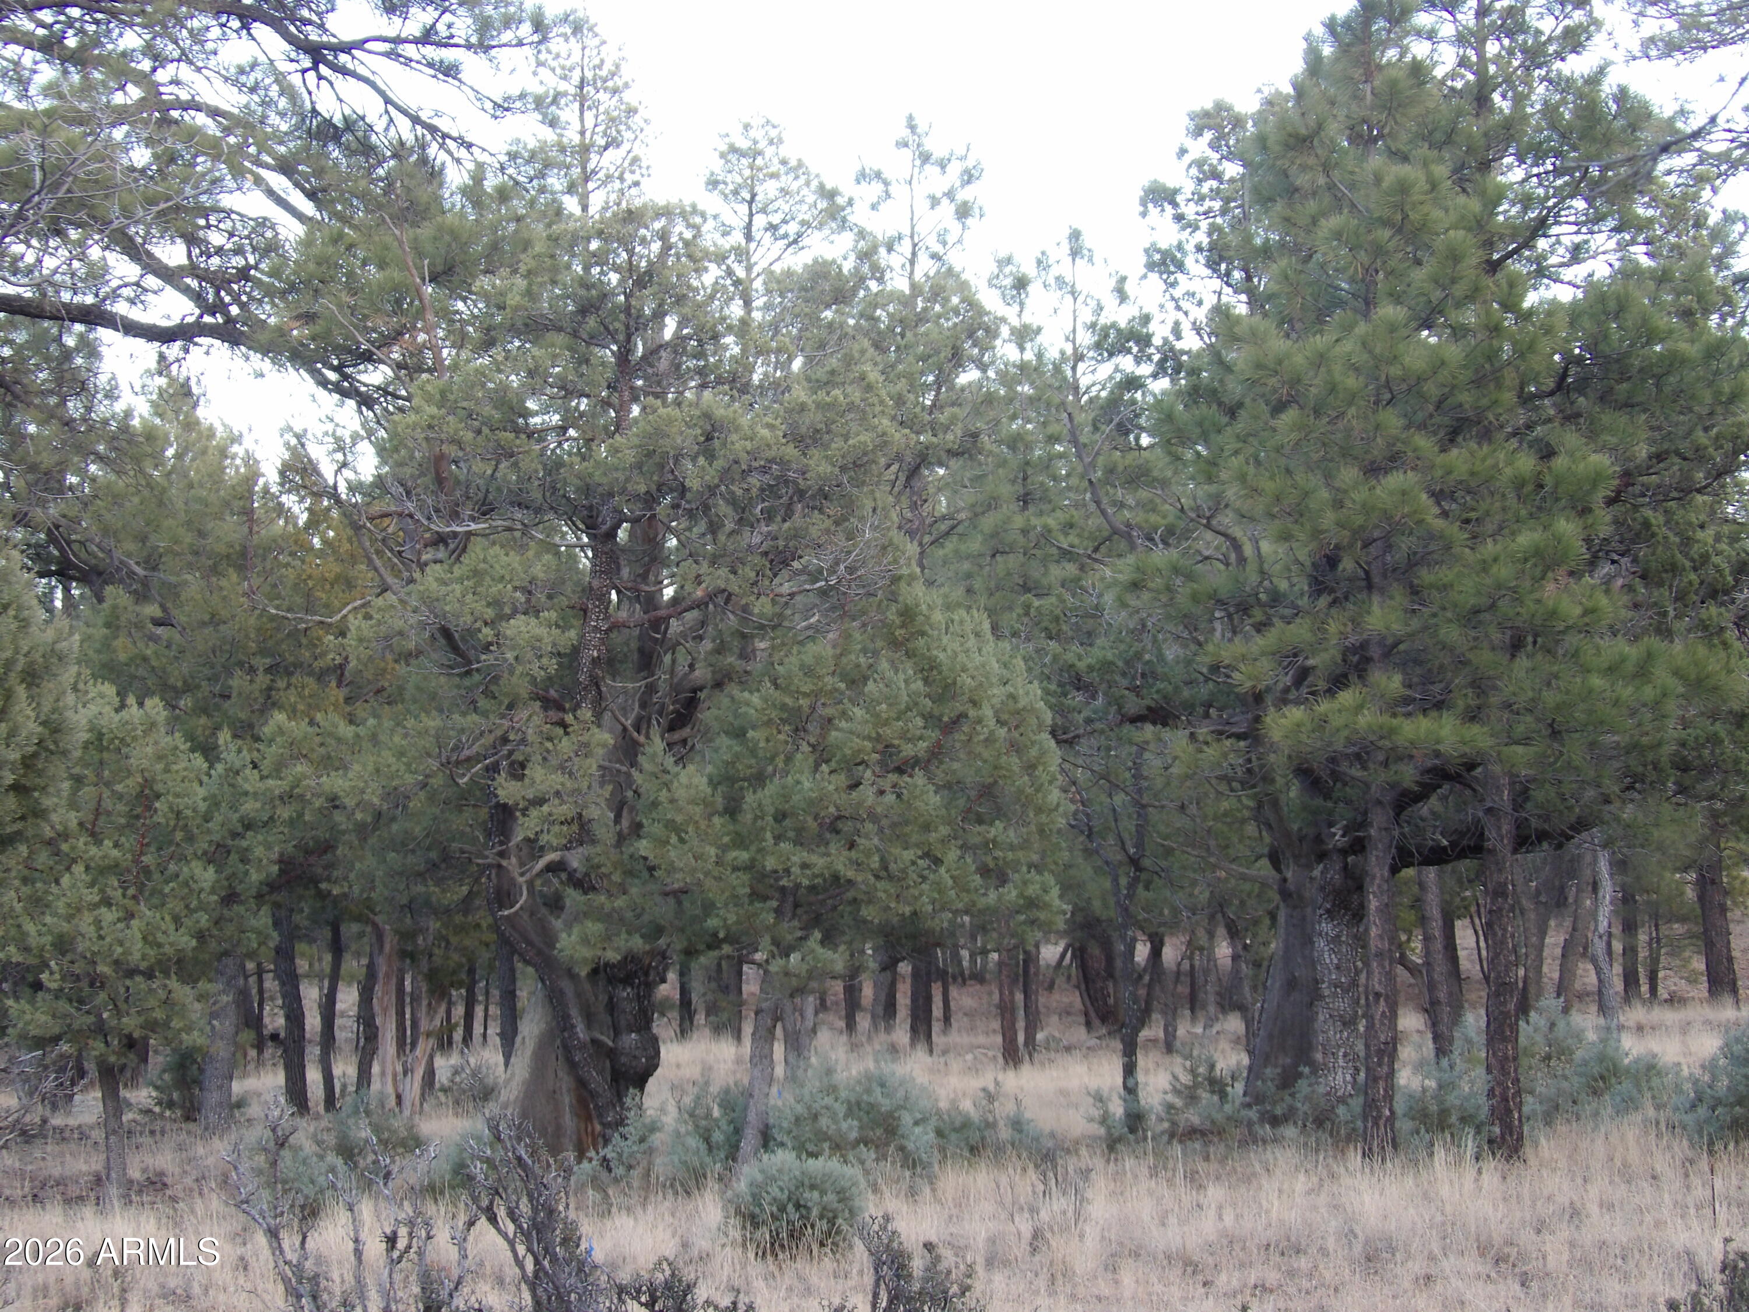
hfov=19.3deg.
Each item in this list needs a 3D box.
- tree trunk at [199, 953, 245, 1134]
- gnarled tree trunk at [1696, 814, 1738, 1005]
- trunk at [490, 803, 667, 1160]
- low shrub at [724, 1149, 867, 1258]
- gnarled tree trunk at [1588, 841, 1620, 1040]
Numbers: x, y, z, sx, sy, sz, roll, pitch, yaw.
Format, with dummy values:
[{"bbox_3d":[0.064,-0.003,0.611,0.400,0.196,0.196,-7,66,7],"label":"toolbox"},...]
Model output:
[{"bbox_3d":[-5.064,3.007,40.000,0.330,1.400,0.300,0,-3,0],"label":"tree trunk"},{"bbox_3d":[12.443,3.748,76.000,0.600,2.801,0.500,0,-3,0],"label":"gnarled tree trunk"},{"bbox_3d":[-2.076,2.267,36.000,1.200,2.520,1.050,0,-3,0],"label":"trunk"},{"bbox_3d":[-0.408,2.814,26.500,0.730,0.562,0.700,0,-3,0],"label":"low shrub"},{"bbox_3d":[8.628,3.364,61.000,0.370,2.345,0.320,0,-3,0],"label":"gnarled tree trunk"}]

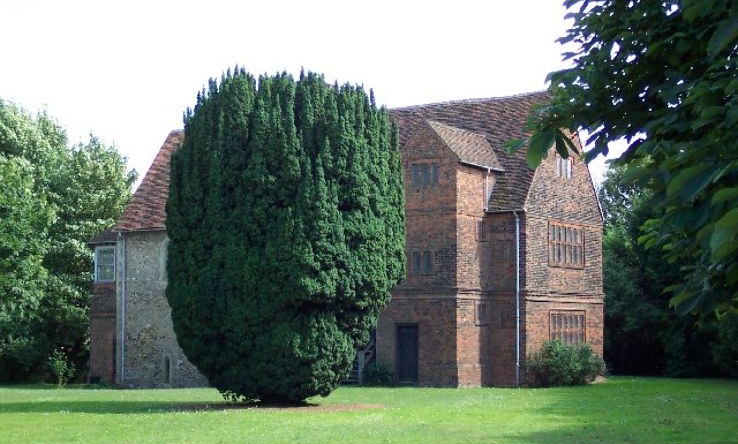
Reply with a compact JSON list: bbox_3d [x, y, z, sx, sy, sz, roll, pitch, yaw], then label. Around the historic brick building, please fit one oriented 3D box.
[{"bbox_3d":[-2.114,0.896,48.374,20.192,10.148,7.739,-3,-5,34],"label":"historic brick building"}]

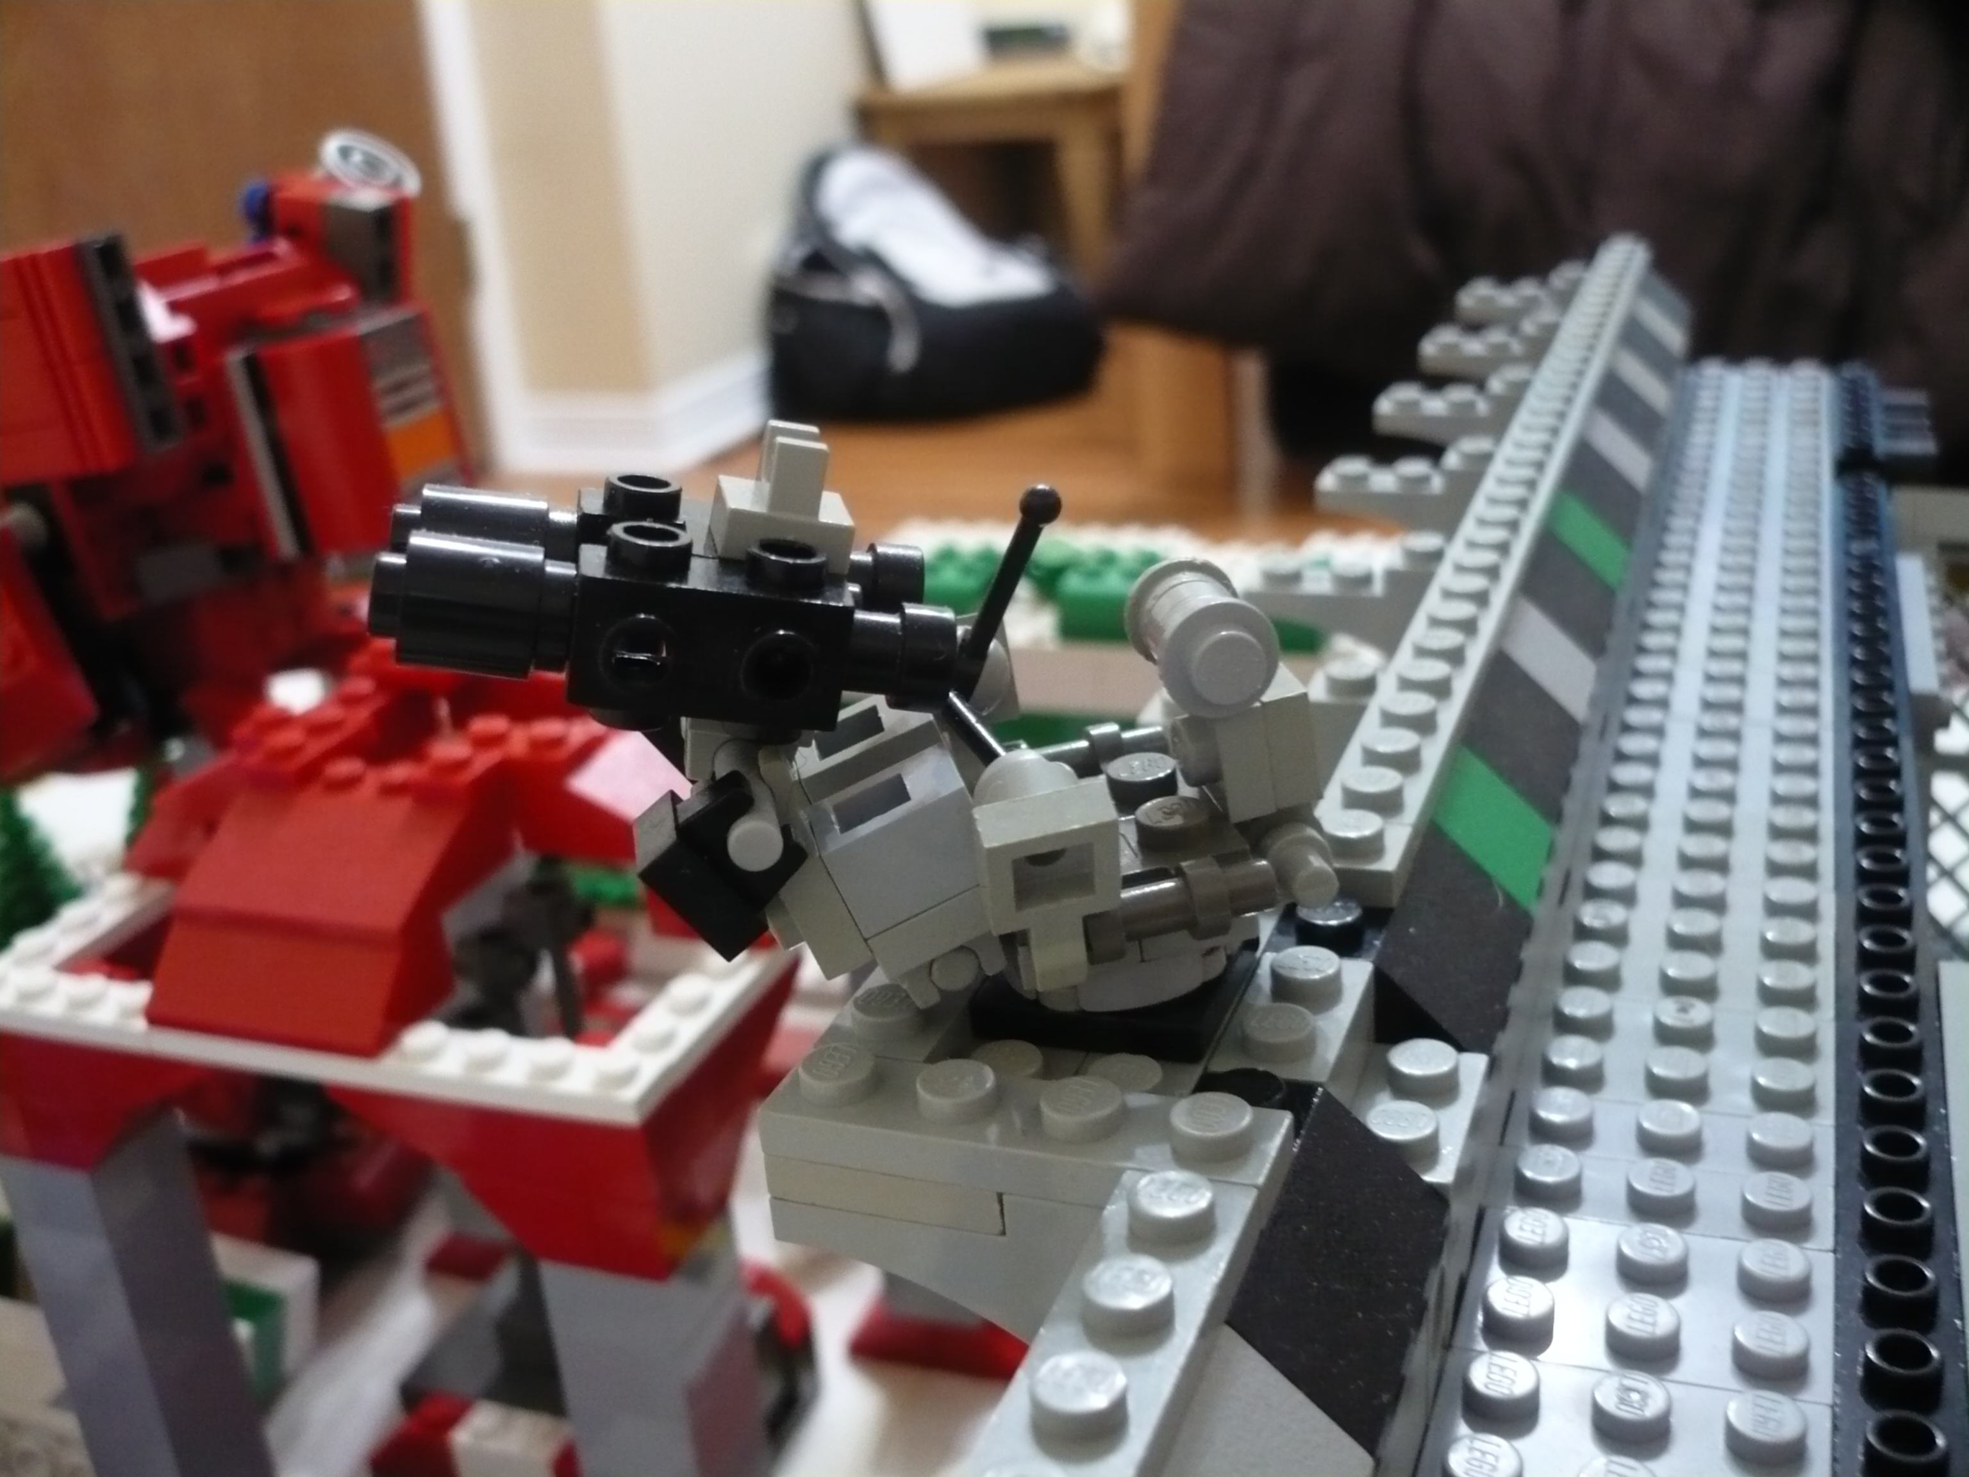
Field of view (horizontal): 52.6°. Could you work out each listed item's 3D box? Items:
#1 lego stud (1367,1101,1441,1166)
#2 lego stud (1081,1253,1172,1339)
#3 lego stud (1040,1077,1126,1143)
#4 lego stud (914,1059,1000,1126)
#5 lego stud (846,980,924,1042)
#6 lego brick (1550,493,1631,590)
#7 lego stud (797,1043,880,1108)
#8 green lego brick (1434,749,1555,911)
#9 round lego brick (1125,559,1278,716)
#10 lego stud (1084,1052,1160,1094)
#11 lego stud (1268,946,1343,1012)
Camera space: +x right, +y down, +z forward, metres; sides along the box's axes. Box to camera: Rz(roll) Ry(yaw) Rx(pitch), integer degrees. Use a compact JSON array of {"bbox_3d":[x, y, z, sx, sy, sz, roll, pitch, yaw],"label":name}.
[{"bbox_3d":[0.028,0.026,0.134,0.005,0.002,0.005,3,24,22],"label":"lego stud"},{"bbox_3d":[0.008,0.030,0.106,0.005,0.002,0.005,-6,22,2],"label":"lego stud"},{"bbox_3d":[0.006,0.022,0.119,0.005,0.002,0.005,-5,22,2],"label":"lego stud"},{"bbox_3d":[-0.002,0.022,0.122,0.005,0.002,0.005,-5,22,2],"label":"lego stud"},{"bbox_3d":[-0.006,0.018,0.132,0.005,0.002,0.005,-5,22,2],"label":"lego stud"},{"bbox_3d":[0.069,-0.023,0.238,0.016,0.010,0.016,3,24,22],"label":"lego brick"},{"bbox_3d":[-0.009,0.021,0.126,0.005,0.002,0.005,-6,22,2],"label":"lego stud"},{"bbox_3d":[0.039,0.007,0.169,0.016,0.011,0.016,3,24,22],"label":"green lego brick"},{"bbox_3d":[0.015,-0.007,0.137,0.008,0.008,0.011,-11,23,-10],"label":"round lego brick"},{"bbox_3d":[0.009,0.022,0.127,0.005,0.002,0.005,3,24,22],"label":"lego stud"},{"bbox_3d":[0.022,0.016,0.138,0.005,0.002,0.005,3,24,22],"label":"lego stud"}]

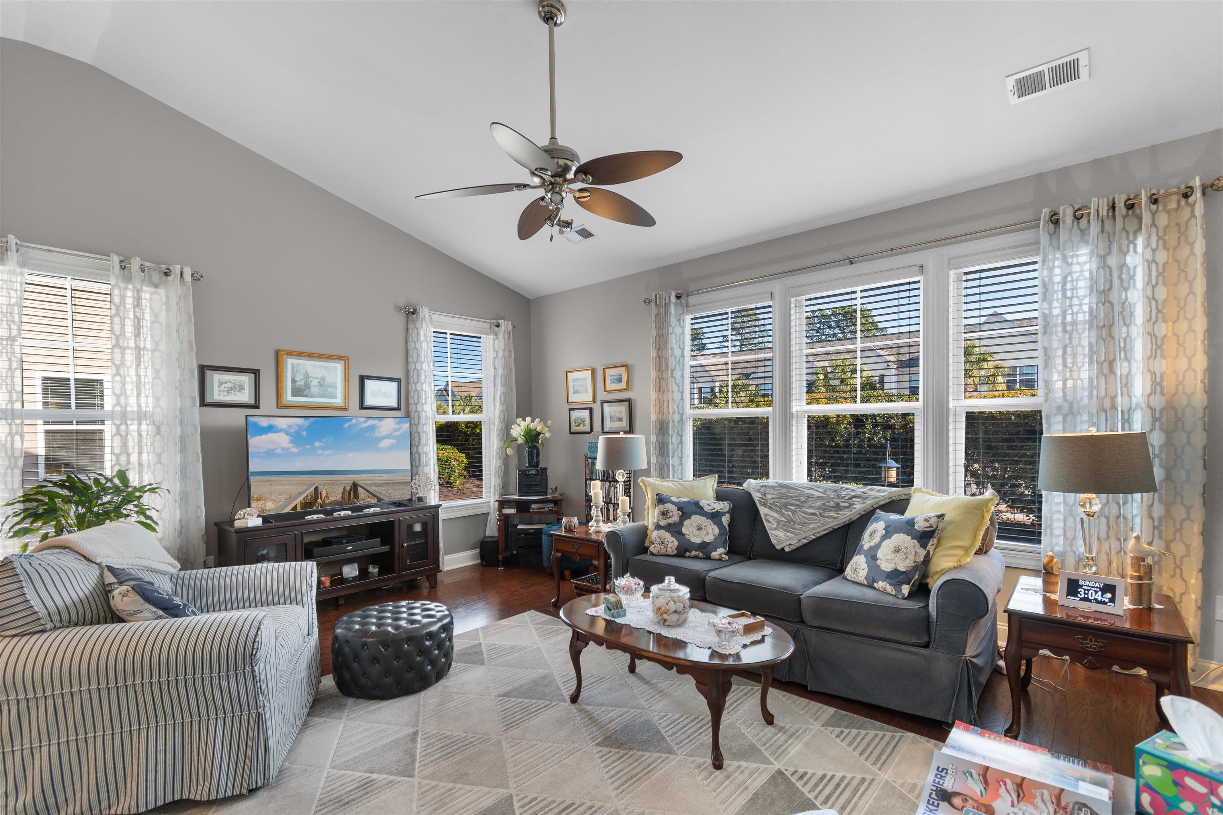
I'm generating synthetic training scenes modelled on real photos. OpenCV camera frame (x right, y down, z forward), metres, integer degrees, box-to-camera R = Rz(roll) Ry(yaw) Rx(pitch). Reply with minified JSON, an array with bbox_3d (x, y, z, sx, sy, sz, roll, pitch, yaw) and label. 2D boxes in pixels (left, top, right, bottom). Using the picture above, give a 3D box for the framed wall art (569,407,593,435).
[{"bbox_3d":[-0.301,0.140,5.129,0.311,0.254,0.025,-1,-1,39],"label":"framed wall art"}]

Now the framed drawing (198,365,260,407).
[{"bbox_3d":[-2.769,-0.144,3.710,0.030,0.295,0.355,-2,-3,41],"label":"framed drawing"}]

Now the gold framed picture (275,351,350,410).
[{"bbox_3d":[-2.315,-0.201,3.978,0.025,0.436,0.502,-1,-1,41],"label":"gold framed picture"}]

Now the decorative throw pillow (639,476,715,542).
[{"bbox_3d":[0.514,0.799,3.836,0.550,0.520,0.180,-1,-19,24],"label":"decorative throw pillow"}]

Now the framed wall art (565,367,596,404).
[{"bbox_3d":[-0.337,-0.227,5.475,0.406,0.374,0.030,-2,-3,41],"label":"framed wall art"}]

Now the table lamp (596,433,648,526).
[{"bbox_3d":[0.084,0.573,4.047,0.400,0.750,0.400,-1,-1,0],"label":"table lamp"}]

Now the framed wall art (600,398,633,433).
[{"bbox_3d":[0.051,0.089,5.088,0.388,0.343,0.030,-2,-3,38],"label":"framed wall art"}]

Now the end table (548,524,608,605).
[{"bbox_3d":[-0.028,1.231,3.986,0.553,0.546,0.696,-2,-3,41],"label":"end table"}]

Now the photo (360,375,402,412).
[{"bbox_3d":[-1.978,-0.120,4.364,0.025,0.281,0.355,-1,-1,41],"label":"photo"}]

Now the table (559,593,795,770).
[{"bbox_3d":[0.285,1.270,2.501,1.190,0.437,0.728,-2,-3,35],"label":"table"}]

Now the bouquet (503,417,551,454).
[{"bbox_3d":[-0.885,0.287,5.362,0.480,0.370,0.420,0,-2,-5],"label":"bouquet"}]

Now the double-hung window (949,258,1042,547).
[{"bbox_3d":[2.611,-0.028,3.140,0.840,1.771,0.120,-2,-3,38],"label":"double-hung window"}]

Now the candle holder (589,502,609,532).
[{"bbox_3d":[-0.111,0.864,4.058,0.130,0.218,0.130,-2,-3,38],"label":"candle holder"}]

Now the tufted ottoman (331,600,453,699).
[{"bbox_3d":[-1.173,1.297,2.764,0.590,0.345,0.590,-1,-1,0],"label":"tufted ottoman"}]

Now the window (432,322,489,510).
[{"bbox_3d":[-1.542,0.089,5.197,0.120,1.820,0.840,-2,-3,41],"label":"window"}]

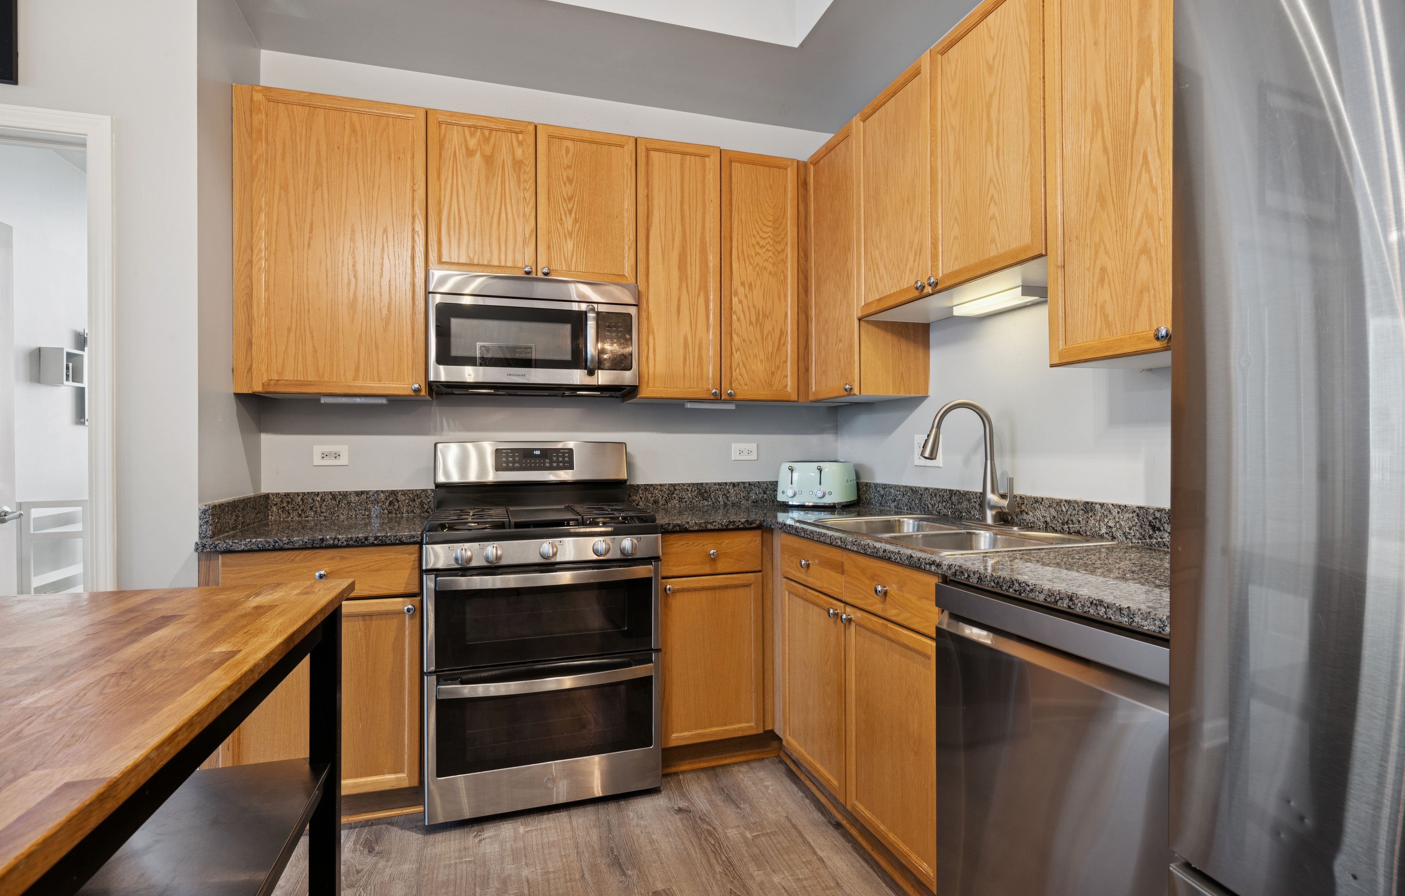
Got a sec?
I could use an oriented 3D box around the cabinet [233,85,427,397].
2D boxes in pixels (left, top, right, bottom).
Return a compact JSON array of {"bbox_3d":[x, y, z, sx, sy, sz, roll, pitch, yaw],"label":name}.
[{"bbox_3d":[-1.312,-0.694,2.424,0.592,1.020,0.328,0,0,-18],"label":"cabinet"}]

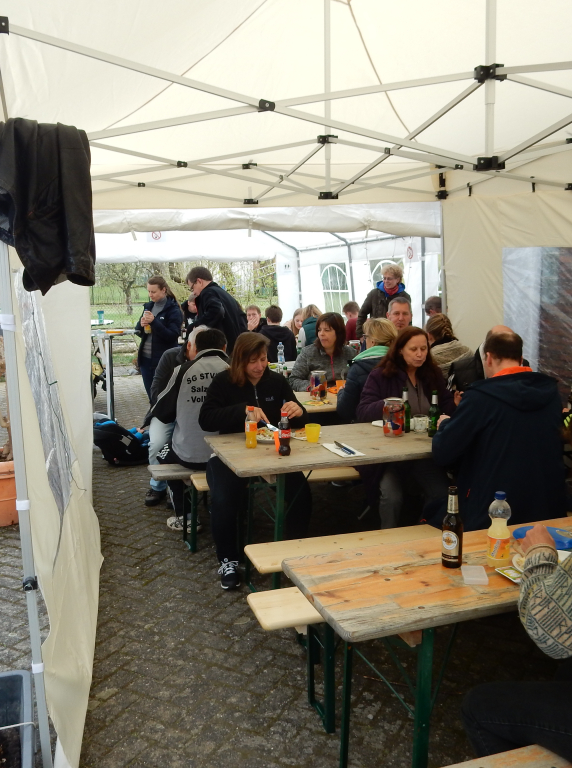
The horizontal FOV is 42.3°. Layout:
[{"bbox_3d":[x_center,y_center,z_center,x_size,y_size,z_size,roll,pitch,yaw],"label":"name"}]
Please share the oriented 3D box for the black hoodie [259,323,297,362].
[{"bbox_3d":[-0.098,-0.350,7.627,0.470,0.620,0.380,-1,8,-3],"label":"black hoodie"}]

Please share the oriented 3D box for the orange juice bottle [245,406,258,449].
[{"bbox_3d":[-0.176,0.221,3.787,0.061,0.215,0.061,0,10,-3],"label":"orange juice bottle"}]

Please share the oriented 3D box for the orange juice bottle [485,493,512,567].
[{"bbox_3d":[0.691,0.469,2.374,0.070,0.245,0.070,3,11,17],"label":"orange juice bottle"}]

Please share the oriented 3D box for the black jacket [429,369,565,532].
[{"bbox_3d":[0.979,0.283,3.406,0.580,0.720,0.500,-2,8,-13],"label":"black jacket"}]

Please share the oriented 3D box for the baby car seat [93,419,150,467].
[{"bbox_3d":[-1.435,0.501,6.450,0.680,0.430,0.440,-2,10,-11],"label":"baby car seat"}]

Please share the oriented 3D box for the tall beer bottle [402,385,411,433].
[{"bbox_3d":[0.663,0.138,4.076,0.061,0.242,0.061,-1,8,0],"label":"tall beer bottle"}]

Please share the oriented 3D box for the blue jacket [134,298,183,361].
[{"bbox_3d":[-1.214,-0.494,7.100,0.500,0.680,0.380,8,13,35],"label":"blue jacket"}]

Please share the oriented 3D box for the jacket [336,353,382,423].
[{"bbox_3d":[0.488,0.133,4.736,0.520,0.620,0.420,-6,12,-29],"label":"jacket"}]

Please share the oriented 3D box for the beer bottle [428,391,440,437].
[{"bbox_3d":[0.816,0.161,4.040,0.063,0.250,0.063,2,11,12],"label":"beer bottle"}]

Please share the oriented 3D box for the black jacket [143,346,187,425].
[{"bbox_3d":[-0.749,0.004,5.404,0.580,0.660,0.450,-2,8,-11],"label":"black jacket"}]

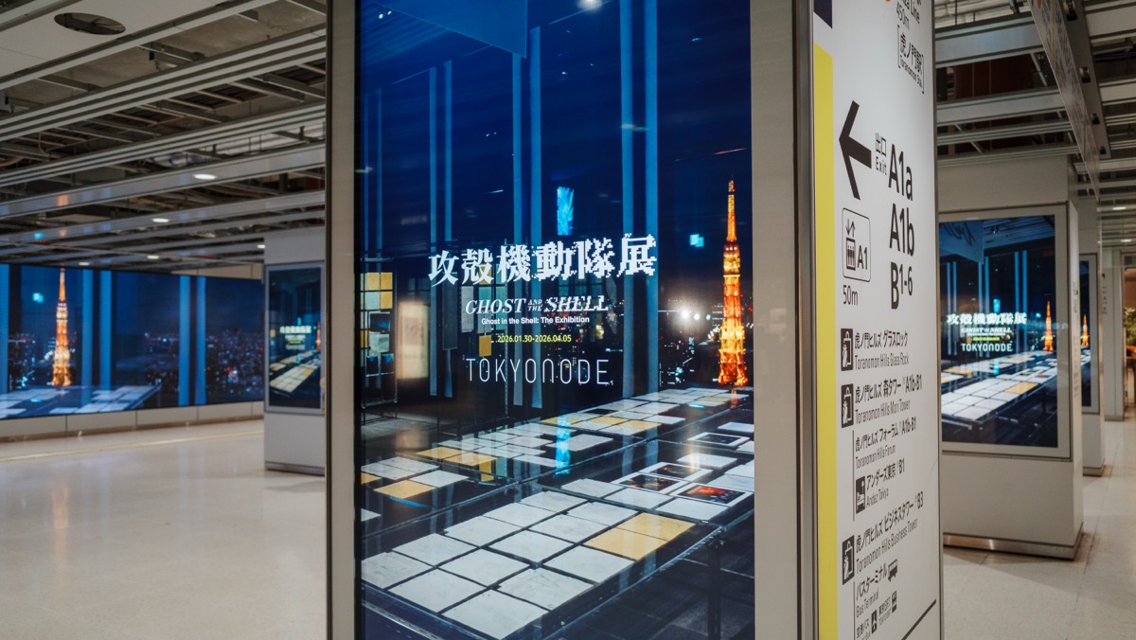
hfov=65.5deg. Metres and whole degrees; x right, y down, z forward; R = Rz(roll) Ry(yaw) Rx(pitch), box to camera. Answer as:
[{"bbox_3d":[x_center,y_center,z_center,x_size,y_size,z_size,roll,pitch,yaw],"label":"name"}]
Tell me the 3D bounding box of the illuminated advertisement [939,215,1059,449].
[{"bbox_3d":[3.068,0.092,6.521,0.934,1.660,0.070,-1,-1,33],"label":"illuminated advertisement"}]

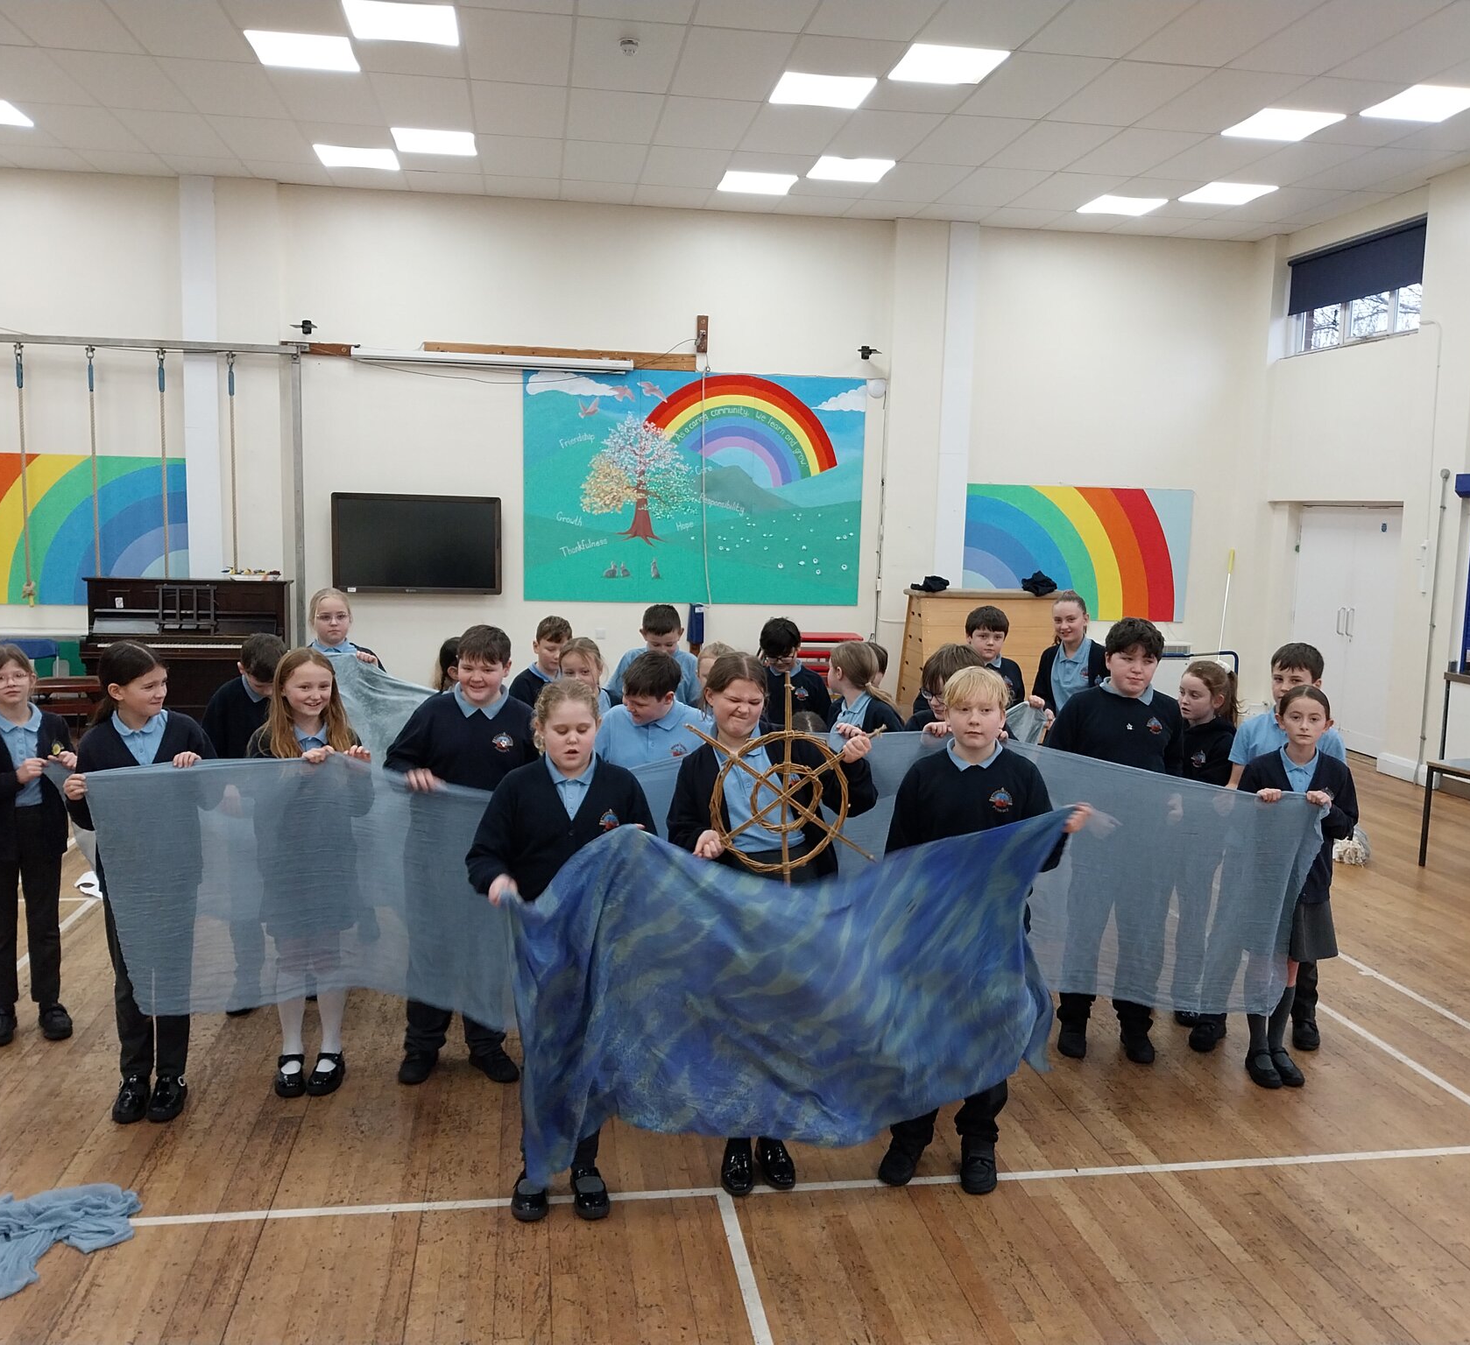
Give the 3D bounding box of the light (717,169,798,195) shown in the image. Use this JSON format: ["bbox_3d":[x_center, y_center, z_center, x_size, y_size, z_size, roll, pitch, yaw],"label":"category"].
[{"bbox_3d":[0.164,-3.808,10.469,0.585,0.040,0.585,0,7,-9],"label":"light"}]

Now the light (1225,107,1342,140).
[{"bbox_3d":[3.488,-3.501,8.574,0.590,0.050,0.590,0,7,-9],"label":"light"}]

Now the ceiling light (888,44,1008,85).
[{"bbox_3d":[1.205,-3.431,7.612,0.600,0.050,0.600,1,7,-9],"label":"ceiling light"}]

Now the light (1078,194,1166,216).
[{"bbox_3d":[3.129,-3.786,10.925,0.585,0.040,0.585,0,7,-9],"label":"light"}]

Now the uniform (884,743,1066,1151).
[{"bbox_3d":[0.664,0.795,3.842,0.510,1.190,0.350,2,7,7],"label":"uniform"}]

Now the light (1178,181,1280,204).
[{"bbox_3d":[3.809,-3.718,10.432,0.590,0.050,0.590,0,7,-9],"label":"light"}]

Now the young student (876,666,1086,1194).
[{"bbox_3d":[0.667,0.734,3.791,0.540,1.480,0.400,3,7,10],"label":"young student"}]

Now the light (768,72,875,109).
[{"bbox_3d":[0.522,-3.509,8.110,0.600,0.050,0.600,1,7,-9],"label":"light"}]

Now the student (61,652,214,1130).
[{"bbox_3d":[-1.804,0.636,4.135,0.450,1.470,0.370,-1,7,-21],"label":"student"}]

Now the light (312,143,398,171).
[{"bbox_3d":[-2.801,-3.830,10.012,0.585,0.040,0.585,0,7,-9],"label":"light"}]

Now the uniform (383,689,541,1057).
[{"bbox_3d":[-0.894,0.649,4.407,0.480,1.200,0.330,0,7,-12],"label":"uniform"}]

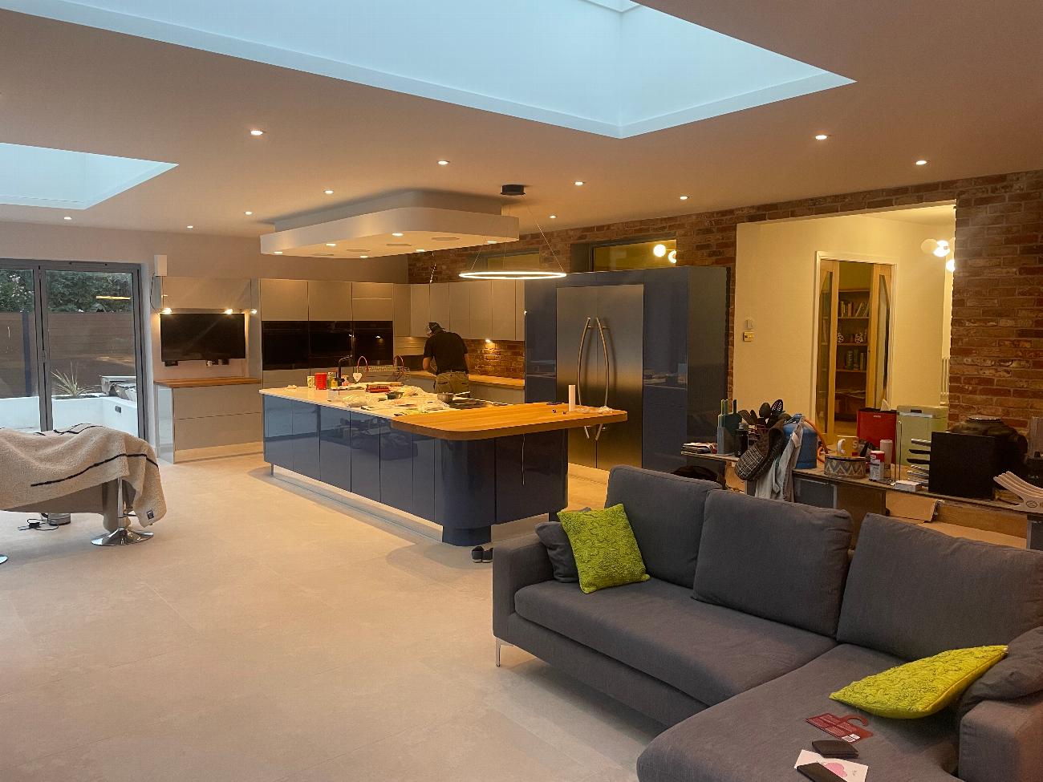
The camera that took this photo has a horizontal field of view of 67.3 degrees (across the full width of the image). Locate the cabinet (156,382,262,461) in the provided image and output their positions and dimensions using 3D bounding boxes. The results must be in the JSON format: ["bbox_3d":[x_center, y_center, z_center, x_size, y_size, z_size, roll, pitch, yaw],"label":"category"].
[{"bbox_3d":[-3.736,0.330,9.408,1.050,0.900,0.668,-4,7,-40],"label":"cabinet"}]

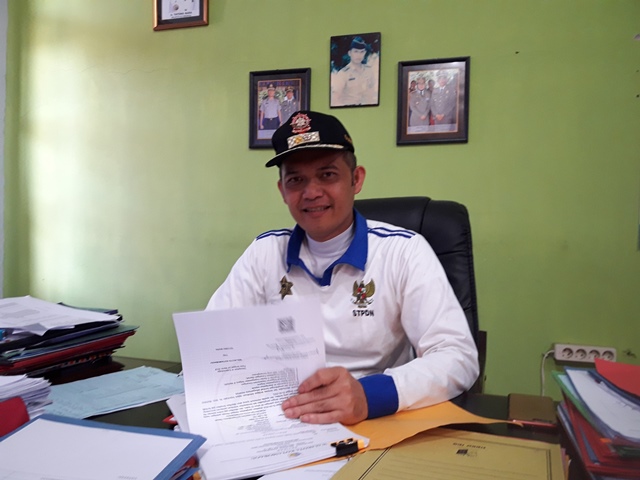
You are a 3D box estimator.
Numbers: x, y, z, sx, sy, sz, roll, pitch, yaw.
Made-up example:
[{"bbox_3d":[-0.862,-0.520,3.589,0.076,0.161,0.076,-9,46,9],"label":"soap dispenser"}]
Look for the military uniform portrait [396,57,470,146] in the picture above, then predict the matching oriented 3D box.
[{"bbox_3d":[0.454,-0.552,2.080,0.280,0.343,0.025,1,4,17],"label":"military uniform portrait"}]

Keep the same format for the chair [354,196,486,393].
[{"bbox_3d":[0.100,0.470,1.280,0.640,1.180,0.680,1,1,21],"label":"chair"}]

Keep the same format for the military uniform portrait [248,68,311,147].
[{"bbox_3d":[-0.177,-0.571,2.268,0.283,0.342,0.025,1,4,17],"label":"military uniform portrait"}]

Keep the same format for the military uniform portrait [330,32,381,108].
[{"bbox_3d":[0.148,-0.708,2.174,0.211,0.303,0.018,1,4,17],"label":"military uniform portrait"}]

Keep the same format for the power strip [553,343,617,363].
[{"bbox_3d":[0.987,0.425,1.924,0.206,0.060,0.038,1,1,17],"label":"power strip"}]

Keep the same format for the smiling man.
[{"bbox_3d":[0.020,0.392,1.050,0.560,1.330,0.660,1,1,19],"label":"smiling man"}]

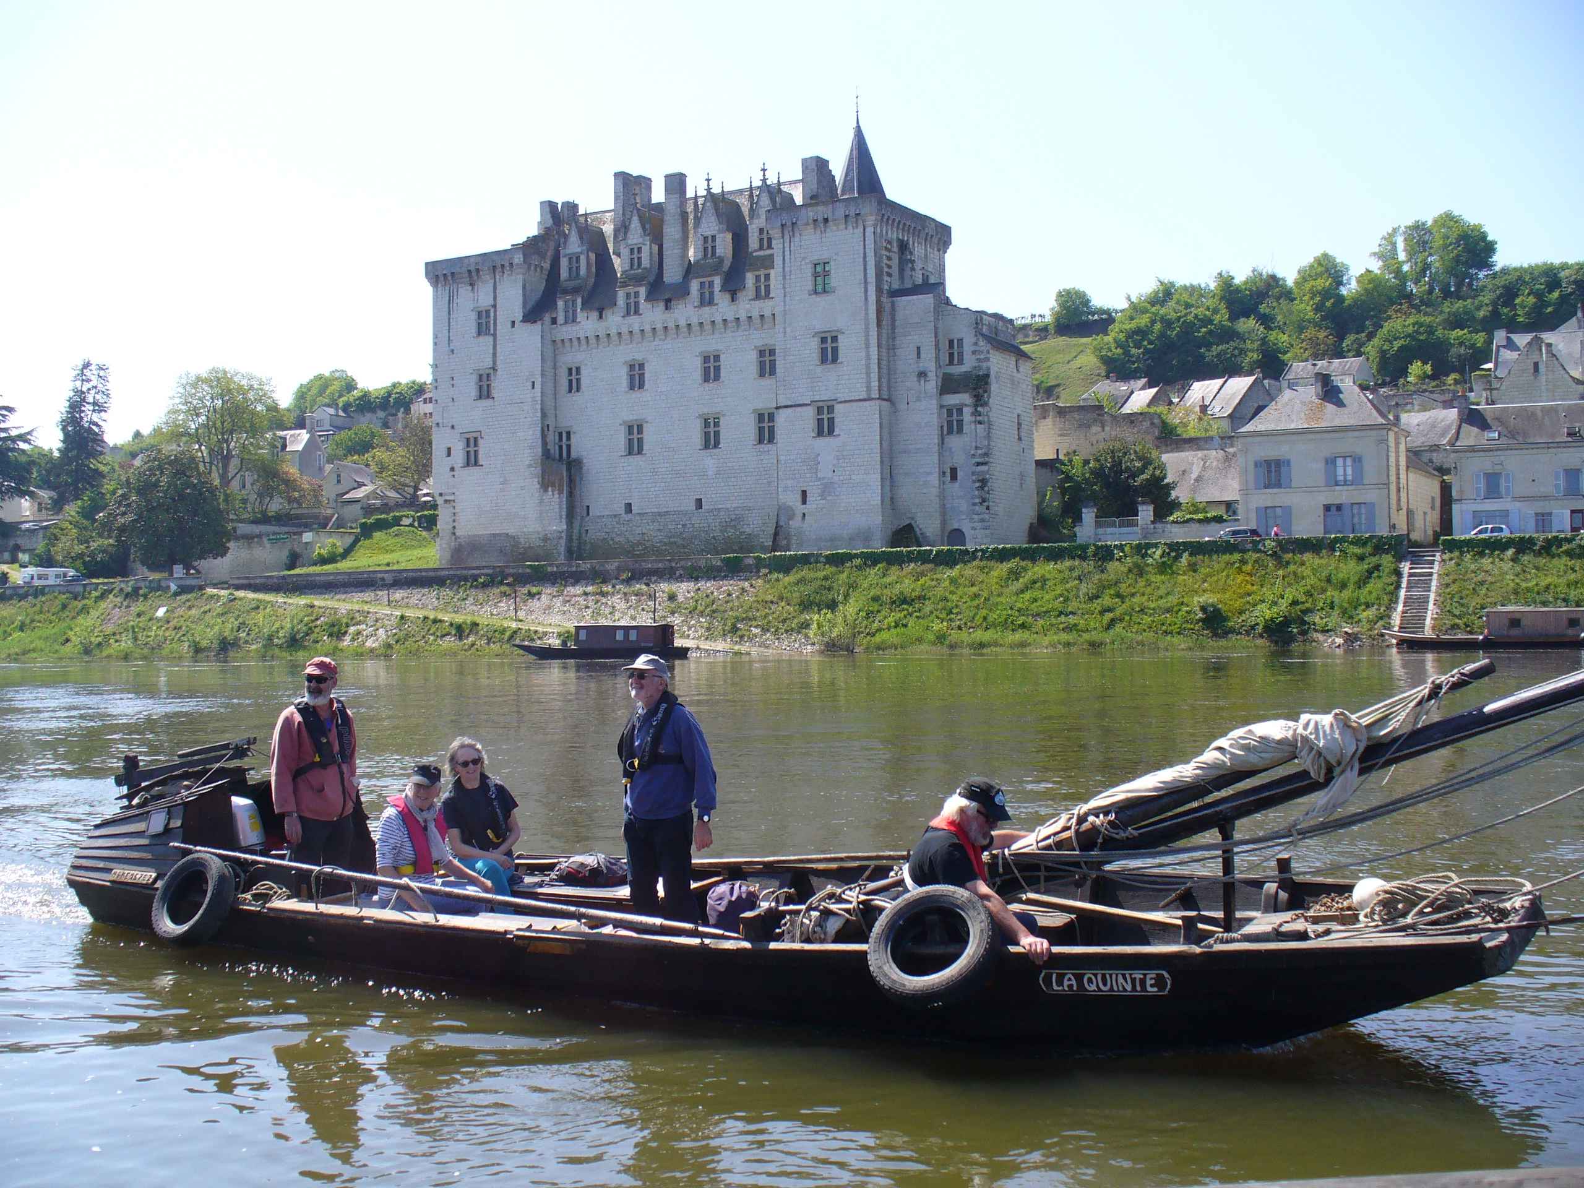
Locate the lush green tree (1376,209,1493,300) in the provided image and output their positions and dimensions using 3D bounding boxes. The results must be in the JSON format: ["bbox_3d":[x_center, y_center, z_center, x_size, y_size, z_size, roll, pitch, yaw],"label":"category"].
[{"bbox_3d":[89.400,-46.289,235.000,15.410,13.740,13.100,-1,-1,21],"label":"lush green tree"}]

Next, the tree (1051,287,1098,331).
[{"bbox_3d":[45.827,-46.128,275.000,7.340,7.240,6.970,-1,-1,9],"label":"tree"}]

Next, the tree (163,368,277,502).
[{"bbox_3d":[-65.703,-17.887,195.000,12.830,16.530,12.190,-1,-1,-19],"label":"tree"}]

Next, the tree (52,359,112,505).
[{"bbox_3d":[-85.090,-18.472,203.000,6.570,19.290,6.240,-1,-1,-23],"label":"tree"}]

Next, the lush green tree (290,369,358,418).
[{"bbox_3d":[-78.738,-32.912,285.000,11.040,9.790,9.940,-1,-1,-15],"label":"lush green tree"}]

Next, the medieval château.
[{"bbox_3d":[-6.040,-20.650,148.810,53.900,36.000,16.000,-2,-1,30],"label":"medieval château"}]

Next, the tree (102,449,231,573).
[{"bbox_3d":[-63.178,-8.124,171.000,12.190,13.120,11.580,-1,-1,-20],"label":"tree"}]

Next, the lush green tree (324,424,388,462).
[{"bbox_3d":[-58.740,-19.440,228.330,8.240,7.000,7.830,-1,-1,-14],"label":"lush green tree"}]

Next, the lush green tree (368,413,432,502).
[{"bbox_3d":[-42.760,-15.300,190.260,9.700,9.860,9.210,-1,-1,-13],"label":"lush green tree"}]

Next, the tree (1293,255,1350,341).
[{"bbox_3d":[70.880,-39.000,226.590,7.530,13.210,7.150,-1,-1,18],"label":"tree"}]

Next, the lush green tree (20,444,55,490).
[{"bbox_3d":[-99.030,-15.920,222.290,6.300,7.630,5.980,-1,-1,-24],"label":"lush green tree"}]

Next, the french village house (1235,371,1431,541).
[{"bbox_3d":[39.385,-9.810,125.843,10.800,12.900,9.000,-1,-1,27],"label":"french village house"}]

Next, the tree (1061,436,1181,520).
[{"bbox_3d":[24.530,-8.040,127.130,8.550,7.240,8.130,-1,-1,11],"label":"tree"}]

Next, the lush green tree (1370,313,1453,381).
[{"bbox_3d":[74.560,-29.510,204.440,9.980,8.650,9.480,-1,-1,20],"label":"lush green tree"}]

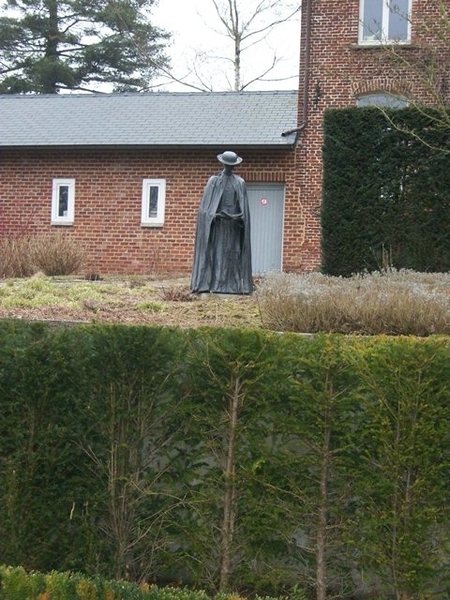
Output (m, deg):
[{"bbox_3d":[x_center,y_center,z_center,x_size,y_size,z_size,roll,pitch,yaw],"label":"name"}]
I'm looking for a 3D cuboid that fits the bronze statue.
[{"bbox_3d":[-0.046,-1.086,12.150,0.830,2.000,0.650,2,-1,-15],"label":"bronze statue"}]

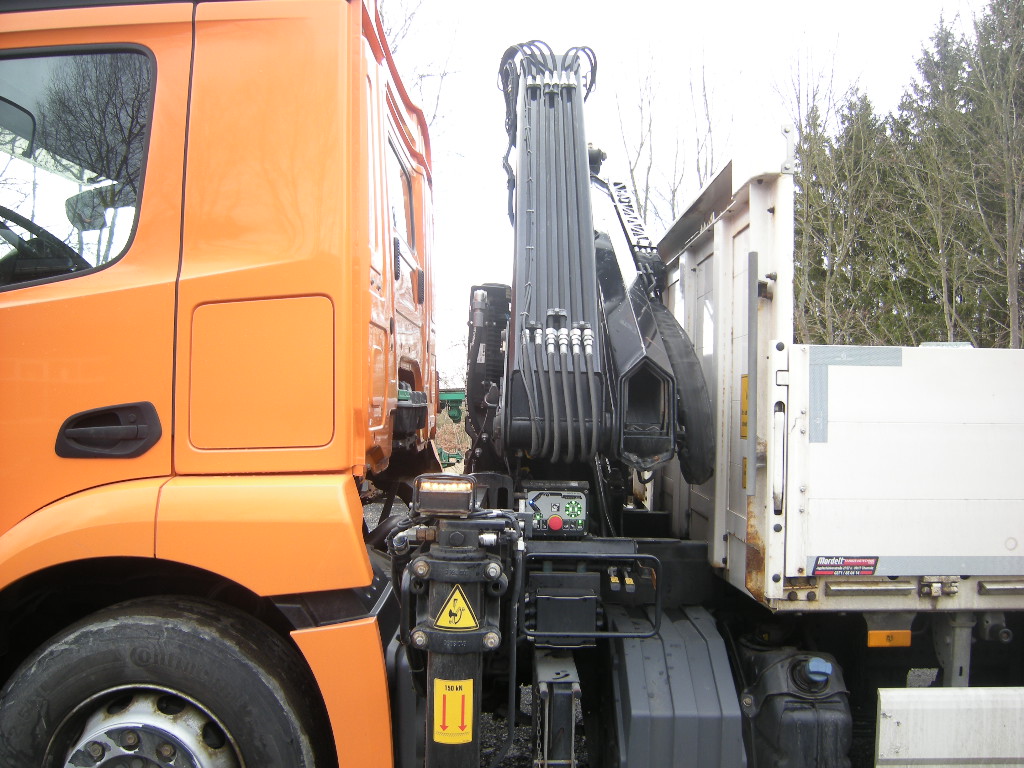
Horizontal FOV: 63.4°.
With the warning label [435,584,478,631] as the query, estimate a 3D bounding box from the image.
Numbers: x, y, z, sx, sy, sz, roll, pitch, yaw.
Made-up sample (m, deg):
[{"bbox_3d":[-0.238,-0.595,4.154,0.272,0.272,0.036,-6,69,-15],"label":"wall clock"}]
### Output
[{"bbox_3d":[-0.162,0.652,2.410,0.130,0.134,0.025,1,0,-3],"label":"warning label"}]

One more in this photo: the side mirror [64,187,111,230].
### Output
[{"bbox_3d":[-2.357,-0.975,4.600,0.100,0.250,0.220,1,0,37],"label":"side mirror"}]

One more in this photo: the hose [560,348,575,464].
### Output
[{"bbox_3d":[0.178,0.069,2.660,0.044,0.370,0.130,1,0,-3],"label":"hose"}]

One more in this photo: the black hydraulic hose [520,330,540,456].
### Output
[{"bbox_3d":[0.059,0.027,2.660,0.060,0.410,0.130,1,0,-3],"label":"black hydraulic hose"}]

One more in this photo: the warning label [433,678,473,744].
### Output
[{"bbox_3d":[-0.172,0.953,2.410,0.112,0.190,0.020,1,0,-3],"label":"warning label"}]

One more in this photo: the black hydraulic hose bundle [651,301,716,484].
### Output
[{"bbox_3d":[0.610,0.010,2.850,0.170,0.600,0.420,0,0,2],"label":"black hydraulic hose bundle"}]

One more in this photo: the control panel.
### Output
[{"bbox_3d":[0.134,0.394,2.580,0.210,0.175,0.080,1,0,-3],"label":"control panel"}]

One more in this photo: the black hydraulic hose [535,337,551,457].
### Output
[{"bbox_3d":[0.098,0.040,2.660,0.050,0.390,0.130,1,0,-3],"label":"black hydraulic hose"}]

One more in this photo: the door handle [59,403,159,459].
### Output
[{"bbox_3d":[-1.132,0.131,2.330,0.300,0.160,0.060,1,0,-3],"label":"door handle"}]

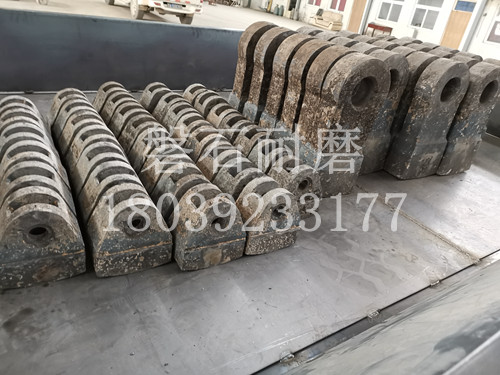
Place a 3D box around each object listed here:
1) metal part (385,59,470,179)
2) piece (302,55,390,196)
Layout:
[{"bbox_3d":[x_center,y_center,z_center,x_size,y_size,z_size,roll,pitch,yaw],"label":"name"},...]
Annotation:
[{"bbox_3d":[0.863,-0.328,1.884,0.261,0.566,0.122,-8,33,-29],"label":"metal part"},{"bbox_3d":[0.403,-0.257,1.713,0.278,0.628,0.124,-9,34,-32],"label":"piece"}]

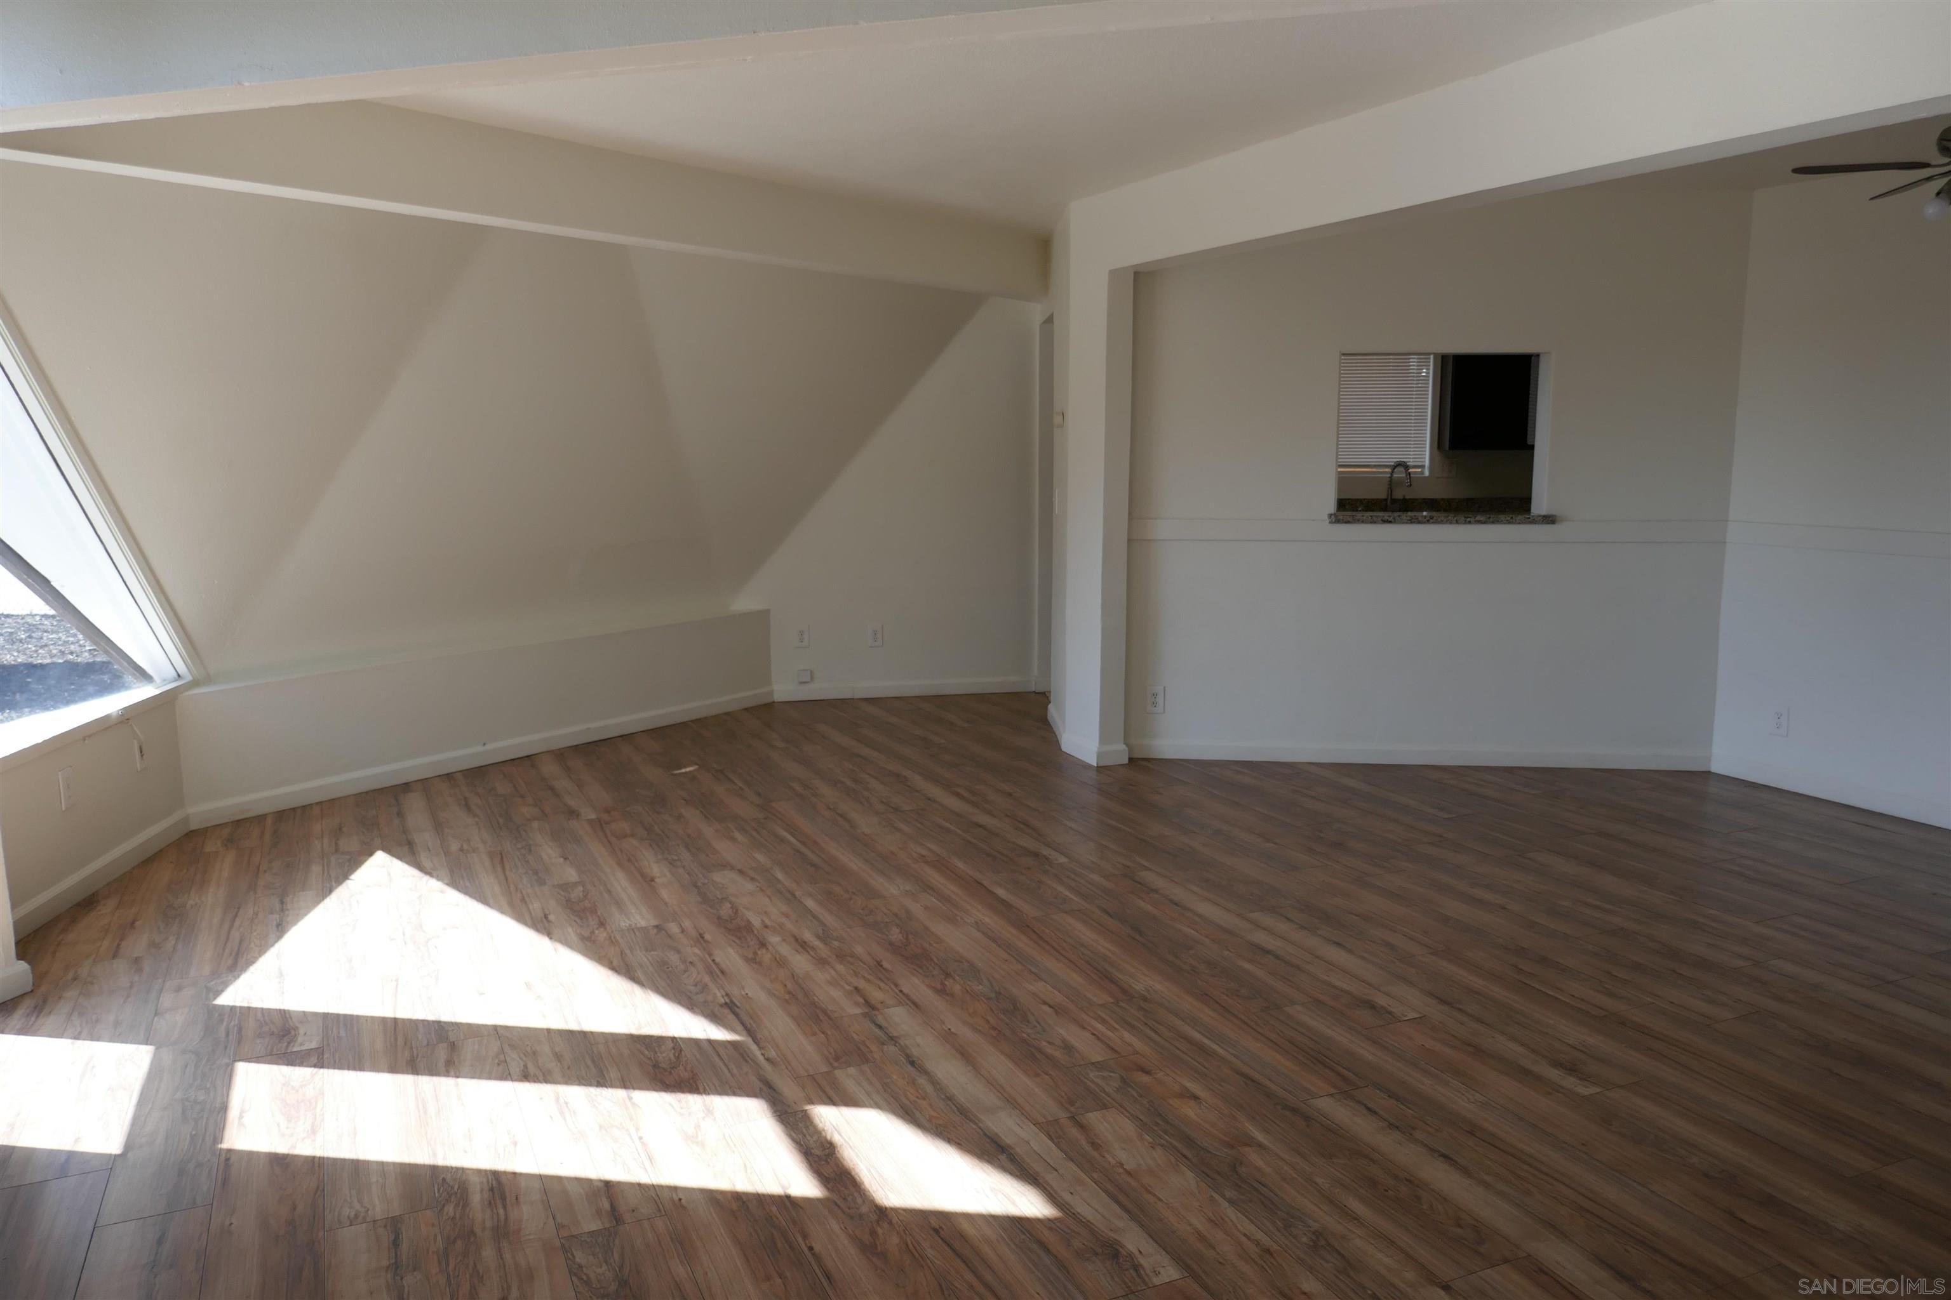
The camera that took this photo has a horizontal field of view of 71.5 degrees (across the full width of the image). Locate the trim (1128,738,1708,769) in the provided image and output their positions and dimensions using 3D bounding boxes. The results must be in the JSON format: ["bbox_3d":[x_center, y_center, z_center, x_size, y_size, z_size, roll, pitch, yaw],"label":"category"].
[{"bbox_3d":[1.869,0.449,5.832,2.469,0.083,0.016,1,9,6],"label":"trim"}]

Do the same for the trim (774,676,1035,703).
[{"bbox_3d":[-0.374,0.207,7.372,1.435,0.083,0.016,-2,9,-11],"label":"trim"}]

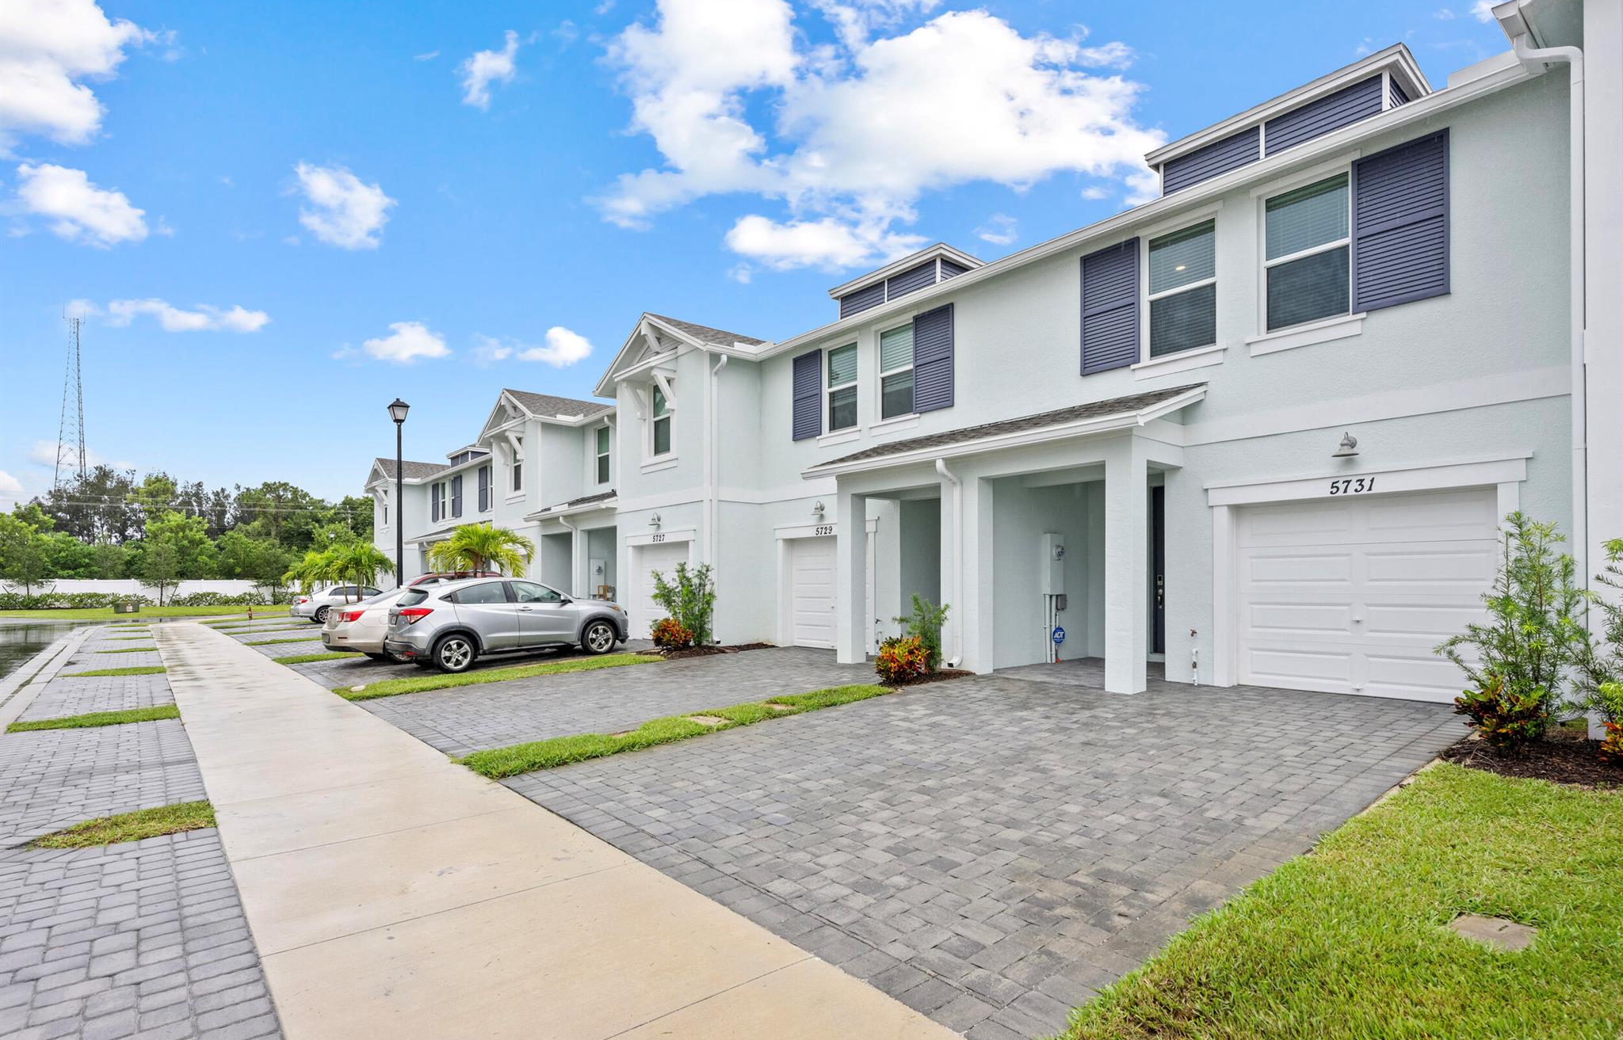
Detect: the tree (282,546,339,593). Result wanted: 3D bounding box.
[{"bbox_3d":[-22.519,2.798,34.500,2.350,3.100,2.350,2,-4,-41],"label":"tree"}]

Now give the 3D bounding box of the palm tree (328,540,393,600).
[{"bbox_3d":[-16.024,2.278,27.200,2.100,3.115,2.100,2,-3,-41],"label":"palm tree"}]

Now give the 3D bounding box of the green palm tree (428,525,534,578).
[{"bbox_3d":[-7.673,1.519,17.800,2.300,2.861,2.300,2,-3,-41],"label":"green palm tree"}]

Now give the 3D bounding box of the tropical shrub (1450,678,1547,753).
[{"bbox_3d":[5.350,1.502,5.950,0.600,0.600,0.620,2,-4,-41],"label":"tropical shrub"}]

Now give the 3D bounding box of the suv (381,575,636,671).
[{"bbox_3d":[-5.670,1.880,14.690,4.300,1.600,1.780,2,-3,-40],"label":"suv"}]

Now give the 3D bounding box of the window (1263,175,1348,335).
[{"bbox_3d":[5.562,-2.988,8.634,0.100,1.577,0.906,0,-2,-41],"label":"window"}]

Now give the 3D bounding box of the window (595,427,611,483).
[{"bbox_3d":[-5.946,-1.842,21.895,0.100,1.658,0.933,0,-2,-41],"label":"window"}]

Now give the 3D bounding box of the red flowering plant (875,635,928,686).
[{"bbox_3d":[1.151,1.800,9.800,0.640,0.650,0.660,0,-3,0],"label":"red flowering plant"}]

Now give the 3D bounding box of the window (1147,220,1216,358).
[{"bbox_3d":[4.602,-2.870,9.555,0.100,1.550,0.850,2,-4,-41],"label":"window"}]

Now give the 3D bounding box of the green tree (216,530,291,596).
[{"bbox_3d":[-38.540,3.289,53.000,4.300,5.200,4.500,2,-4,-41],"label":"green tree"}]

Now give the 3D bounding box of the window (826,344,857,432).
[{"bbox_3d":[0.557,-2.431,14.190,0.100,1.550,0.850,2,-4,-41],"label":"window"}]

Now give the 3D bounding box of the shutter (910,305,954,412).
[{"bbox_3d":[2.008,-2.623,12.593,0.070,1.645,0.846,0,-2,-41],"label":"shutter"}]

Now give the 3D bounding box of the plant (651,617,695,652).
[{"bbox_3d":[-2.723,2.274,15.100,0.800,0.720,0.850,0,-3,0],"label":"plant"}]

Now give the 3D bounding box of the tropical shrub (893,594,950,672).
[{"bbox_3d":[1.574,1.593,10.750,0.780,1.122,0.780,0,-3,0],"label":"tropical shrub"}]

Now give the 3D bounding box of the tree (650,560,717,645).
[{"bbox_3d":[-2.590,1.680,15.500,1.200,1.750,1.280,0,-3,0],"label":"tree"}]

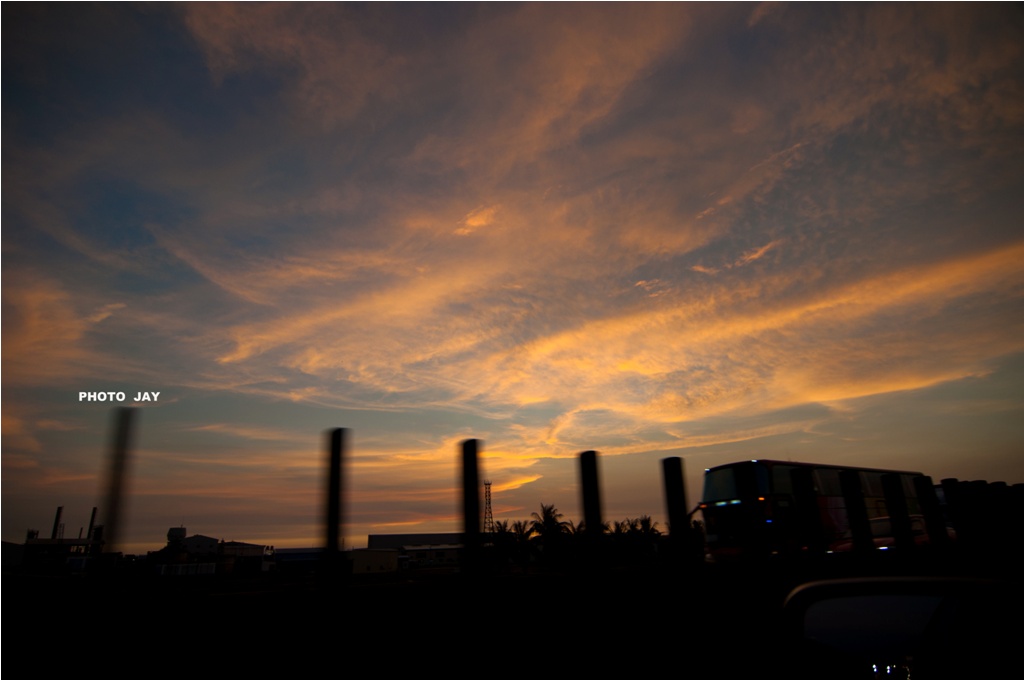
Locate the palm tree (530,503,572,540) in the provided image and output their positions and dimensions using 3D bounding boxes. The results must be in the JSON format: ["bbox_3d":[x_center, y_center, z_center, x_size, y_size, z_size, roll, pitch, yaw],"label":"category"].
[{"bbox_3d":[4.903,24.409,63.602,5.200,7.536,5.200,-2,-22,0],"label":"palm tree"}]

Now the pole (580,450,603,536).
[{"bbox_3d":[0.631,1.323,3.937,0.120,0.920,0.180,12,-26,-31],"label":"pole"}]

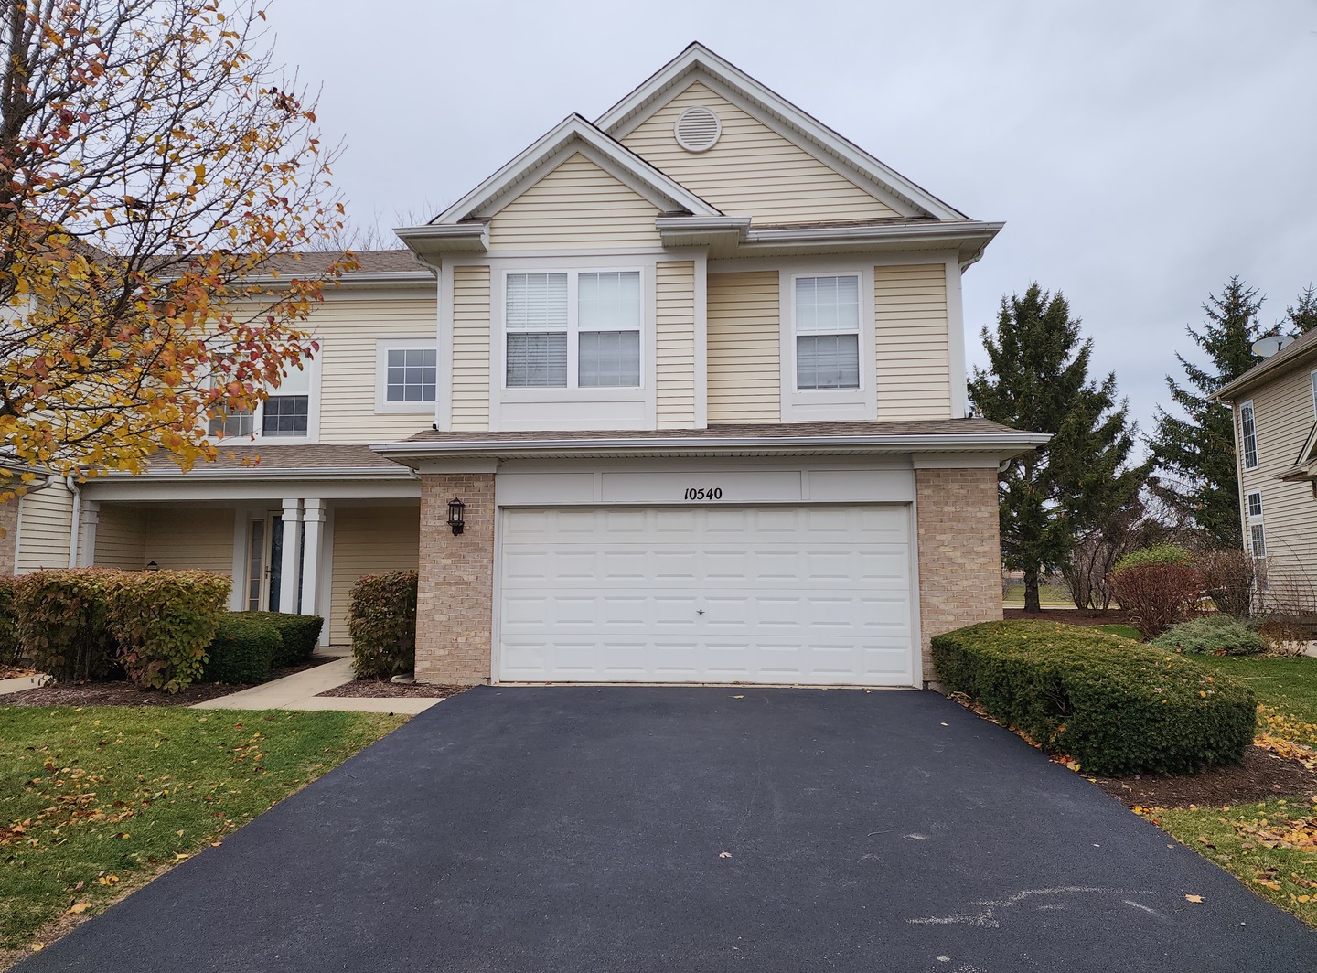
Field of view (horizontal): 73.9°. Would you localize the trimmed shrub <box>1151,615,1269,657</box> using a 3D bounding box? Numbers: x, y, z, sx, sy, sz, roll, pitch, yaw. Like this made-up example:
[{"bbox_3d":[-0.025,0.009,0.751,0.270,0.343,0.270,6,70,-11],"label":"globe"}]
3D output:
[{"bbox_3d":[8.974,2.395,14.265,1.833,0.570,1.600,0,-6,4],"label":"trimmed shrub"}]

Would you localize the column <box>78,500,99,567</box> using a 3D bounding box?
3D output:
[{"bbox_3d":[-8.510,1.322,13.056,0.200,2.240,0.200,-1,-7,5],"label":"column"}]

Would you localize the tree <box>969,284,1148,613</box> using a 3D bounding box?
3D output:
[{"bbox_3d":[9.393,-1.059,22.085,5.000,8.346,5.000,-1,-7,5],"label":"tree"}]

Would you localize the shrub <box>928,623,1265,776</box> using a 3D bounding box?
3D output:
[{"bbox_3d":[3.852,1.797,7.975,1.600,0.840,3.550,0,-6,4],"label":"shrub"}]

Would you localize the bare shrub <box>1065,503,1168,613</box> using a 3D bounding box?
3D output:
[{"bbox_3d":[13.845,2.167,26.477,3.036,3.317,2.800,0,-6,4],"label":"bare shrub"}]

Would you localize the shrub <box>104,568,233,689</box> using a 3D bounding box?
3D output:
[{"bbox_3d":[-5.850,1.699,10.425,1.312,1.383,1.312,-1,-7,5],"label":"shrub"}]

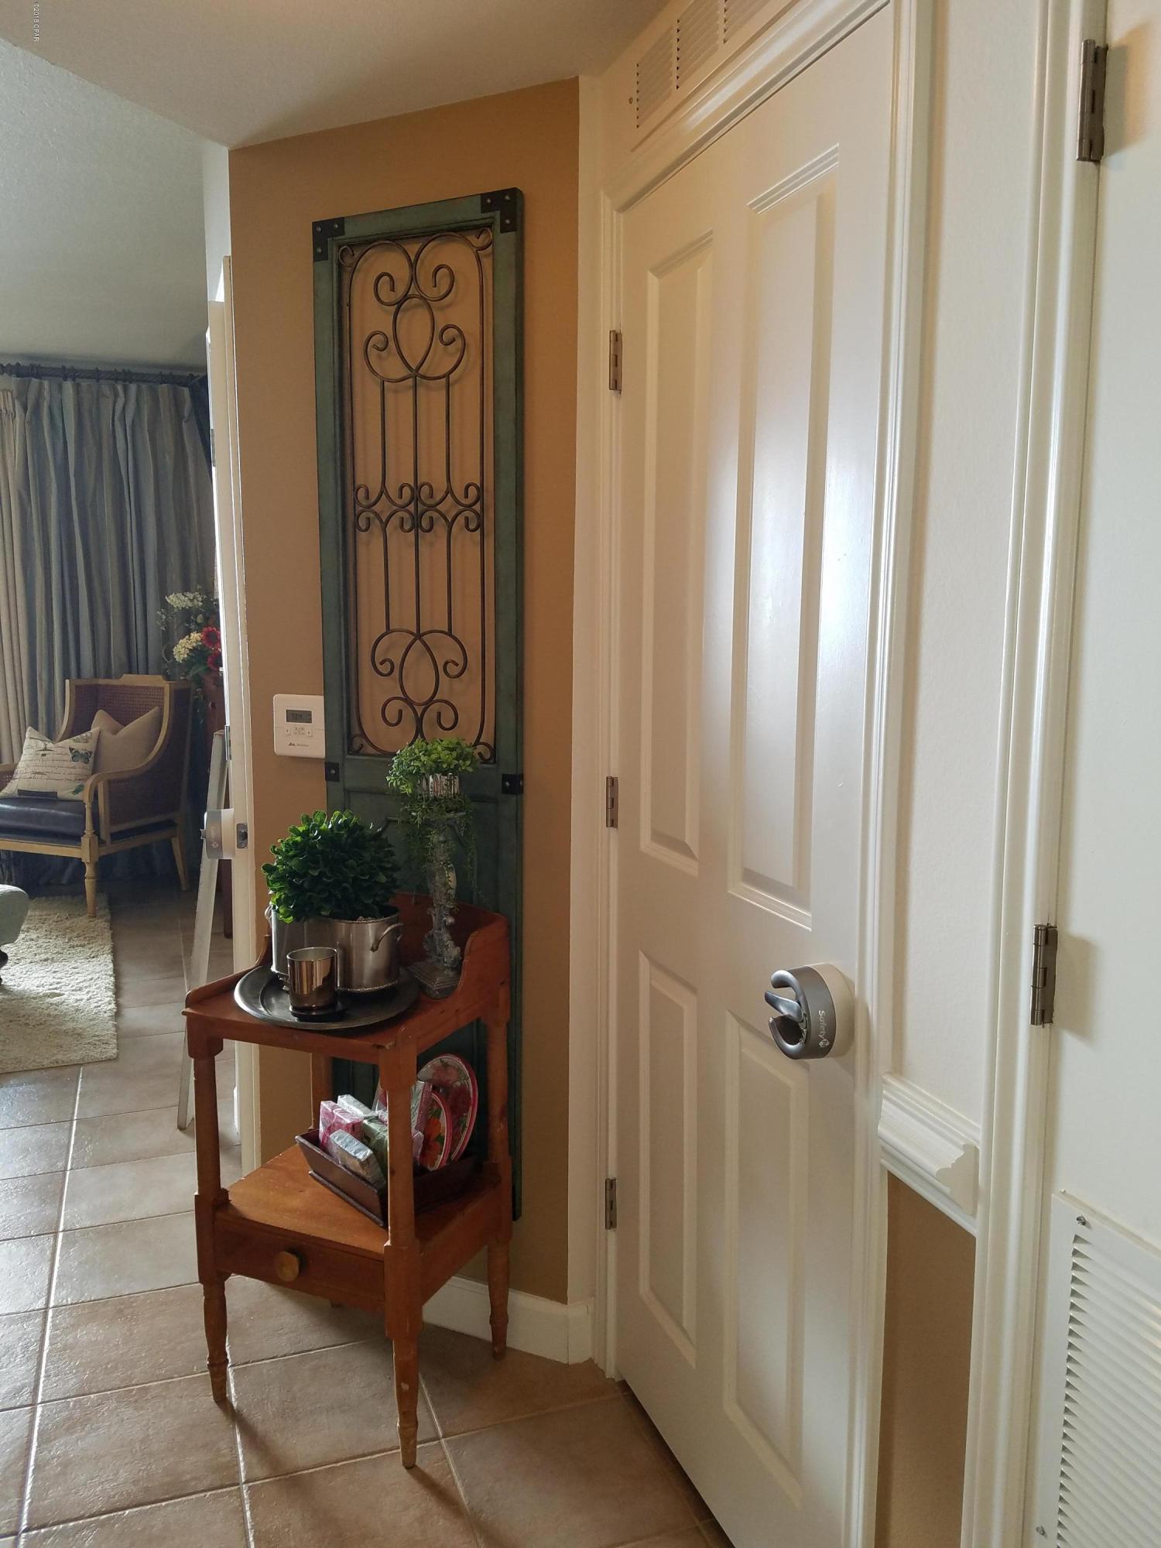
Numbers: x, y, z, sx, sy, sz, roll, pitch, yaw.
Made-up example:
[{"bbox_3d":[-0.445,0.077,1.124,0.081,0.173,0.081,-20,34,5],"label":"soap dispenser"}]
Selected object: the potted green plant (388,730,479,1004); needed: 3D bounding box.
[{"bbox_3d":[-0.264,0.160,2.072,0.172,0.456,0.160,3,8,24],"label":"potted green plant"}]

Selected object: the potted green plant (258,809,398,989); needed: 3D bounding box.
[{"bbox_3d":[-0.439,0.214,2.118,0.270,0.320,0.180,3,8,24],"label":"potted green plant"}]

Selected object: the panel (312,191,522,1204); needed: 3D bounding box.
[{"bbox_3d":[-0.294,-0.087,2.154,0.413,1.820,0.030,3,8,24],"label":"panel"}]

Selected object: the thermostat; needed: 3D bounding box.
[{"bbox_3d":[-0.541,-0.093,2.264,0.127,0.120,0.028,3,8,24],"label":"thermostat"}]

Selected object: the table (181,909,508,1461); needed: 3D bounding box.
[{"bbox_3d":[-0.397,0.680,2.084,0.447,0.875,0.360,3,8,24],"label":"table"}]

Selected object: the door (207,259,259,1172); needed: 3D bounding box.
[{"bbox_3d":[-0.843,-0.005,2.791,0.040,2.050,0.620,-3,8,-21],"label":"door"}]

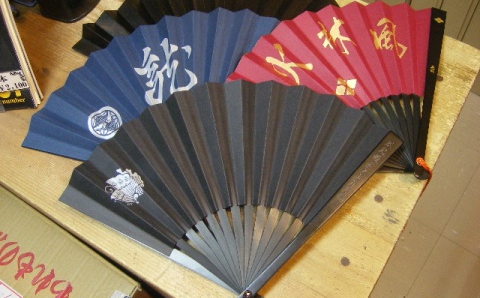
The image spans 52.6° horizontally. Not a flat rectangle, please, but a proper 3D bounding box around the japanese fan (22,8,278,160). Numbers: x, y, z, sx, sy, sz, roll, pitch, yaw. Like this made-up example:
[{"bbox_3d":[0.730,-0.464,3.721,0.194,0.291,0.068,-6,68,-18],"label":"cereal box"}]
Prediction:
[{"bbox_3d":[-0.094,-0.062,0.653,0.423,0.030,0.273,-23,69,-1],"label":"japanese fan"}]

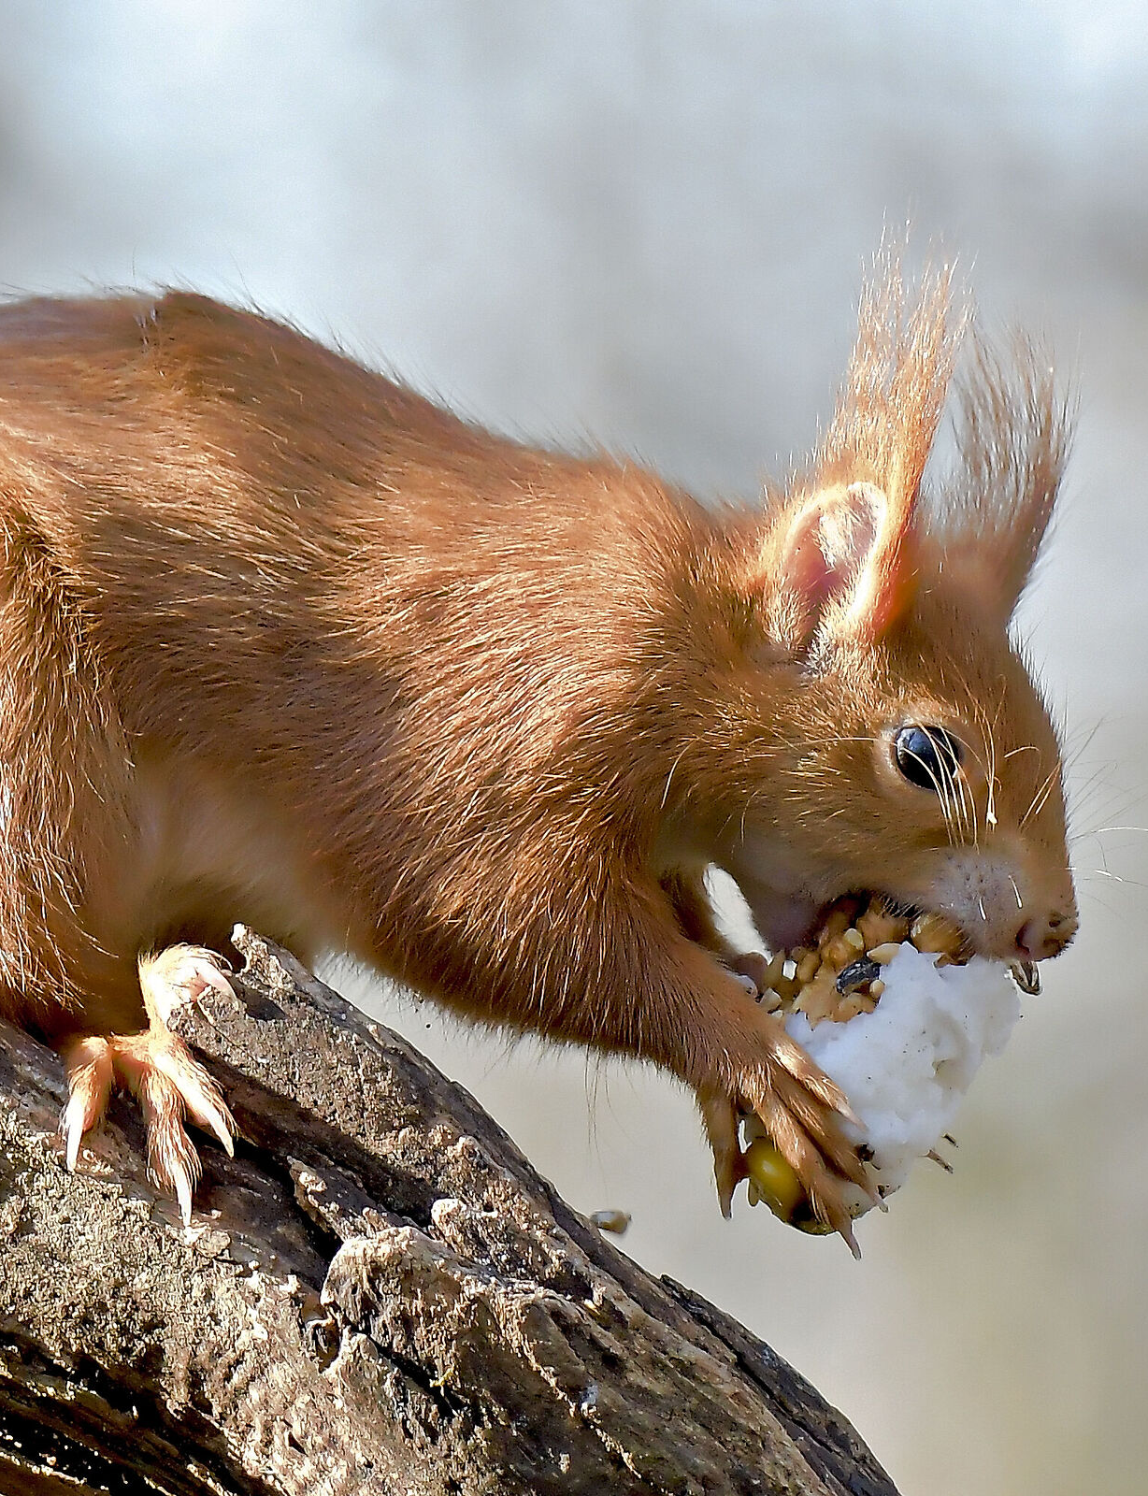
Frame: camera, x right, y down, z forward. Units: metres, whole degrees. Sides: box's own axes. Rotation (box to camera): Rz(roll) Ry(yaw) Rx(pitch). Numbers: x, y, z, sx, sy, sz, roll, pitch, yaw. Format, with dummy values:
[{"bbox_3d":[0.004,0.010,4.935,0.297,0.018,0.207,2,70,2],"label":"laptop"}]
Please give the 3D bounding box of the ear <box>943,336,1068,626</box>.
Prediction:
[{"bbox_3d":[0.053,-0.033,2.972,0.012,0.034,0.007,5,-5,30],"label":"ear"}]

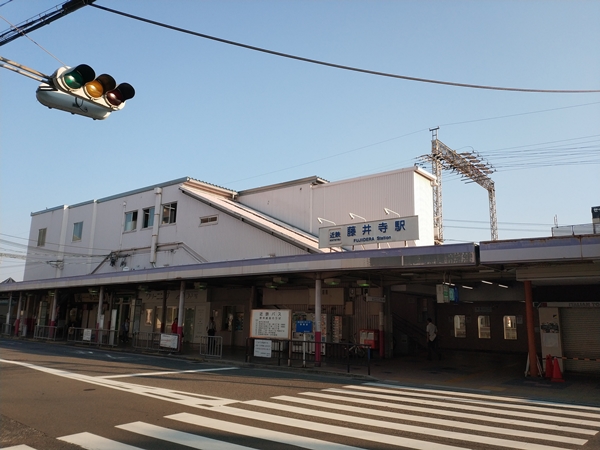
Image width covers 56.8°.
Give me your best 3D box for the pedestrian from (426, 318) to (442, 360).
[{"bbox_3d":[5.303,4.548,22.037,0.450,1.643,0.480,-8,-13,41],"label":"pedestrian"}]

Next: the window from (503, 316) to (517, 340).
[{"bbox_3d":[10.421,5.091,27.500,0.680,1.233,0.100,-7,-13,40],"label":"window"}]

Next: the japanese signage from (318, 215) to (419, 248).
[{"bbox_3d":[2.273,0.241,18.300,3.850,0.780,0.170,-8,-15,41],"label":"japanese signage"}]

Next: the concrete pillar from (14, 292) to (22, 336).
[{"bbox_3d":[-20.165,6.376,39.761,0.210,3.129,0.210,-7,-13,40],"label":"concrete pillar"}]

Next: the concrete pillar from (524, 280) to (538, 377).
[{"bbox_3d":[6.864,3.046,16.433,0.230,2.796,0.230,-7,-13,40],"label":"concrete pillar"}]

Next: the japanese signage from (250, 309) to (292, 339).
[{"bbox_3d":[-0.987,3.401,19.000,1.950,0.990,0.120,-8,-15,41],"label":"japanese signage"}]

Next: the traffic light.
[{"bbox_3d":[-3.527,-2.169,9.100,0.700,0.430,1.220,-7,-14,37],"label":"traffic light"}]

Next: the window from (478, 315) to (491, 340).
[{"bbox_3d":[10.794,5.975,32.400,0.720,1.280,0.150,-8,-15,41],"label":"window"}]

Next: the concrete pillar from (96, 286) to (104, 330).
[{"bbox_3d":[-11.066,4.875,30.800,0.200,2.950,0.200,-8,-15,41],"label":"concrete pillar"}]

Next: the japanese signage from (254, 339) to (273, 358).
[{"bbox_3d":[-1.301,4.319,19.400,0.840,0.600,0.030,-7,-13,40],"label":"japanese signage"}]

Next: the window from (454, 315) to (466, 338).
[{"bbox_3d":[9.611,6.093,33.300,0.720,1.260,0.150,-8,-15,41],"label":"window"}]

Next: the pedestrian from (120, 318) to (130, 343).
[{"bbox_3d":[-11.408,6.916,36.428,0.420,1.530,0.460,-6,-12,36],"label":"pedestrian"}]

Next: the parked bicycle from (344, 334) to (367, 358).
[{"bbox_3d":[2.299,5.022,22.983,1.500,0.993,0.520,-8,-13,42],"label":"parked bicycle"}]

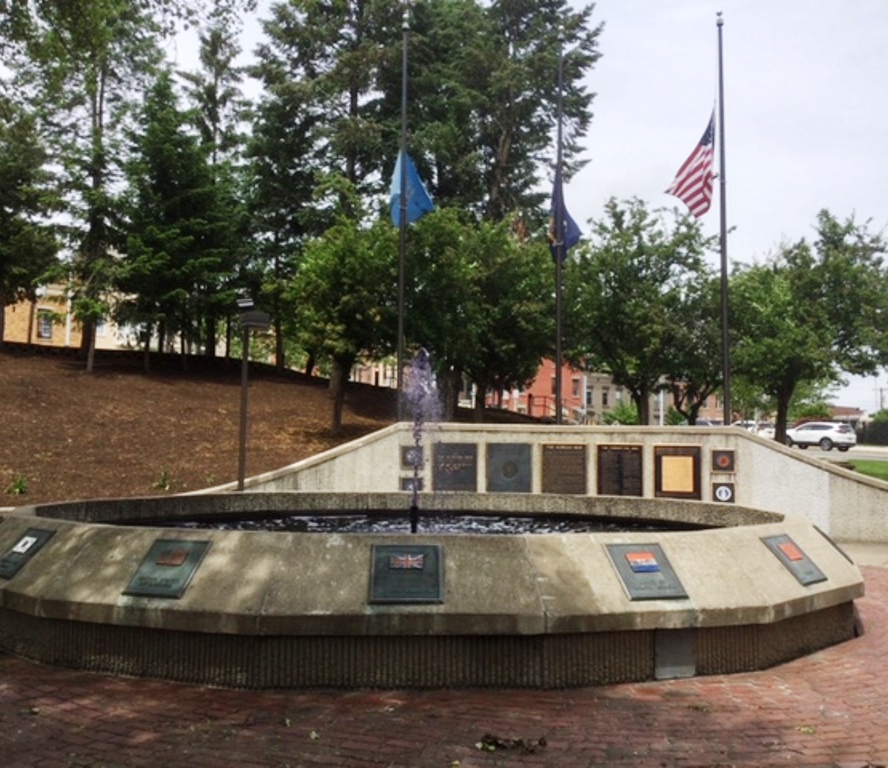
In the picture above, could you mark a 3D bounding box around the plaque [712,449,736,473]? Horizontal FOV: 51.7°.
[{"bbox_3d":[5.495,1.516,17.995,0.459,0.440,0.050,1,-5,-3],"label":"plaque"}]

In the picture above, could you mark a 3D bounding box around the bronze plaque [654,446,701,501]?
[{"bbox_3d":[4.636,1.798,18.207,0.910,1.160,0.060,0,-5,8],"label":"bronze plaque"}]

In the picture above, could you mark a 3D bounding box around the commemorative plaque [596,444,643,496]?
[{"bbox_3d":[3.434,1.710,17.868,0.897,1.019,0.050,1,-5,-3],"label":"commemorative plaque"}]

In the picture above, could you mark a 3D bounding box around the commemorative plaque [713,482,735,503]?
[{"bbox_3d":[5.503,2.156,18.053,0.440,0.411,0.050,0,-5,8],"label":"commemorative plaque"}]

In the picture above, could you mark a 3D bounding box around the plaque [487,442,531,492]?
[{"bbox_3d":[1.266,1.658,17.757,0.872,0.999,0.050,1,-5,-3],"label":"plaque"}]

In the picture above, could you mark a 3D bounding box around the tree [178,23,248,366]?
[{"bbox_3d":[-10.275,-8.731,40.892,3.600,15.541,3.600,1,-5,0],"label":"tree"}]

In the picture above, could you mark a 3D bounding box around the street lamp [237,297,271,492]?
[{"bbox_3d":[-3.636,0.545,17.415,0.450,4.466,0.580,4,-6,-33],"label":"street lamp"}]

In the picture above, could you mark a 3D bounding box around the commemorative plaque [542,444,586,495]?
[{"bbox_3d":[2.433,1.771,18.518,0.910,1.136,0.060,0,-5,8],"label":"commemorative plaque"}]

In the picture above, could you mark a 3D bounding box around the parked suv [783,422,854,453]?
[{"bbox_3d":[21.626,3.137,53.833,1.850,1.680,4.600,4,-6,-36],"label":"parked suv"}]

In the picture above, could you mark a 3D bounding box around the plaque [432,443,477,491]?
[{"bbox_3d":[0.216,1.639,17.702,0.851,0.984,0.050,1,-5,-3],"label":"plaque"}]

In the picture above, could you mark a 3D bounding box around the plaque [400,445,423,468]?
[{"bbox_3d":[-0.610,1.426,17.676,0.430,0.442,0.050,1,-5,-3],"label":"plaque"}]

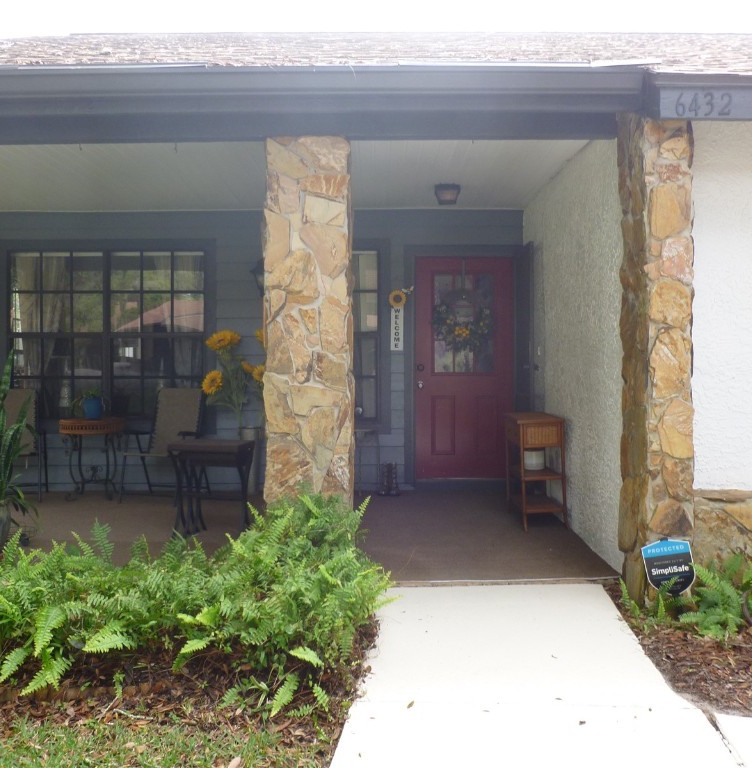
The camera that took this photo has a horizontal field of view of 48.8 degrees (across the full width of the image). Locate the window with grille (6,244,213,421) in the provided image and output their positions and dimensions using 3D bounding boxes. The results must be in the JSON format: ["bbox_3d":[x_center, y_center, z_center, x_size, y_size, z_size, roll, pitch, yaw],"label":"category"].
[{"bbox_3d":[-2.430,-0.460,7.550,1.900,1.630,0.100,0,1,0],"label":"window with grille"}]

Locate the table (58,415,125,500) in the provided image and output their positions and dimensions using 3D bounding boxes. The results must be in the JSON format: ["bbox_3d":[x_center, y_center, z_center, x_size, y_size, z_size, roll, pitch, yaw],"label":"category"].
[{"bbox_3d":[-2.475,0.645,7.220,0.560,0.685,0.460,0,1,0],"label":"table"}]

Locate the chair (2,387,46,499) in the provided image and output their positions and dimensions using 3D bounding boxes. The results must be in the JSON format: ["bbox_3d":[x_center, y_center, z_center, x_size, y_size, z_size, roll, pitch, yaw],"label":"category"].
[{"bbox_3d":[-3.120,0.523,7.190,0.560,0.950,0.610,-1,2,-12],"label":"chair"}]

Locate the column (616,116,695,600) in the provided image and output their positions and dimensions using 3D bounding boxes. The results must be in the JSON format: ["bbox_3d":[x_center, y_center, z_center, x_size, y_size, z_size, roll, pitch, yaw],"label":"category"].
[{"bbox_3d":[1.406,-0.114,4.193,0.250,2.420,0.420,0,2,0],"label":"column"}]

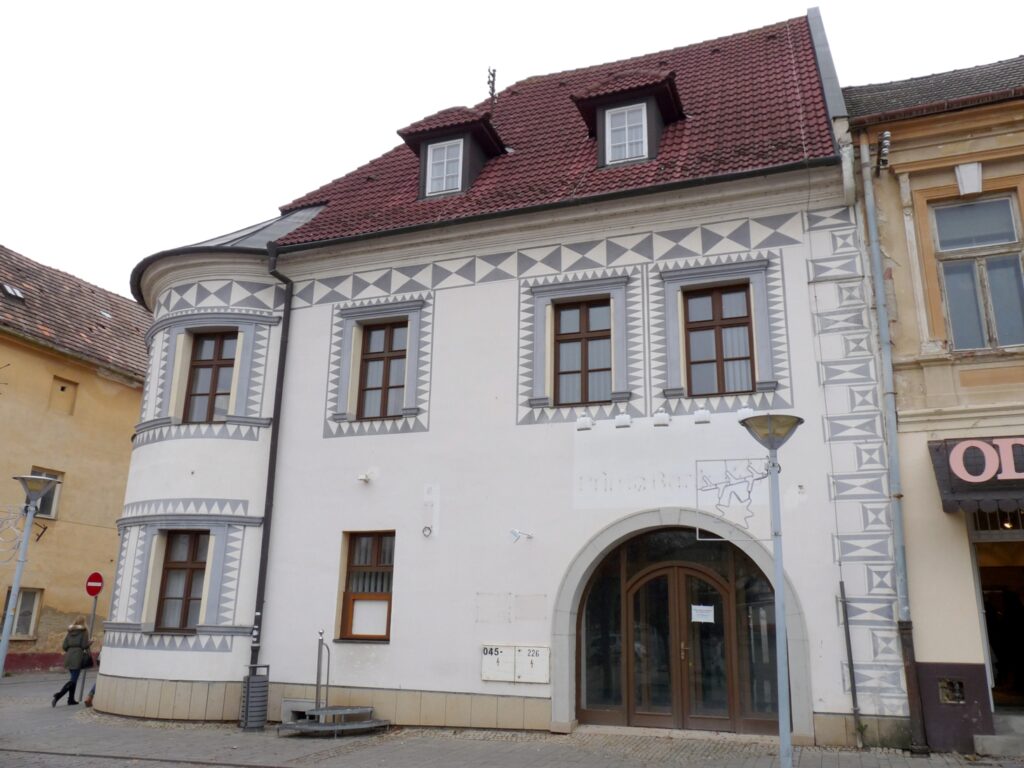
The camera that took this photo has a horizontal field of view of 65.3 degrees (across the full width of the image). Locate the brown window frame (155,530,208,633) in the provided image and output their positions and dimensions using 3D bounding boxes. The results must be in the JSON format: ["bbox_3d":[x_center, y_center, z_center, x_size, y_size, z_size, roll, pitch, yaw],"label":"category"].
[{"bbox_3d":[-5.496,3.294,13.317,0.960,1.680,0.200,-3,-16,14],"label":"brown window frame"}]

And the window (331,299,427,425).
[{"bbox_3d":[-2.274,-0.371,13.607,1.660,2.020,0.270,-5,-17,19],"label":"window"}]

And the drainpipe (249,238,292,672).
[{"bbox_3d":[-4.207,1.250,13.500,0.340,7.850,0.500,-5,-17,19],"label":"drainpipe"}]

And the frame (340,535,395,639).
[{"bbox_3d":[-2.270,3.208,12.684,0.960,1.710,0.200,-5,-17,19],"label":"frame"}]

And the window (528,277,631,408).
[{"bbox_3d":[1.055,-0.647,12.437,1.620,2.000,0.270,-5,-17,19],"label":"window"}]

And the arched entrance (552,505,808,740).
[{"bbox_3d":[2.198,3.221,10.969,3.440,3.020,0.400,-5,-17,19],"label":"arched entrance"}]

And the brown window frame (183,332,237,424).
[{"bbox_3d":[-5.401,-0.133,14.259,0.980,1.720,0.200,-3,-16,14],"label":"brown window frame"}]

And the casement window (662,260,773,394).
[{"bbox_3d":[3.016,-0.804,11.746,1.610,2.000,0.270,-5,-17,19],"label":"casement window"}]

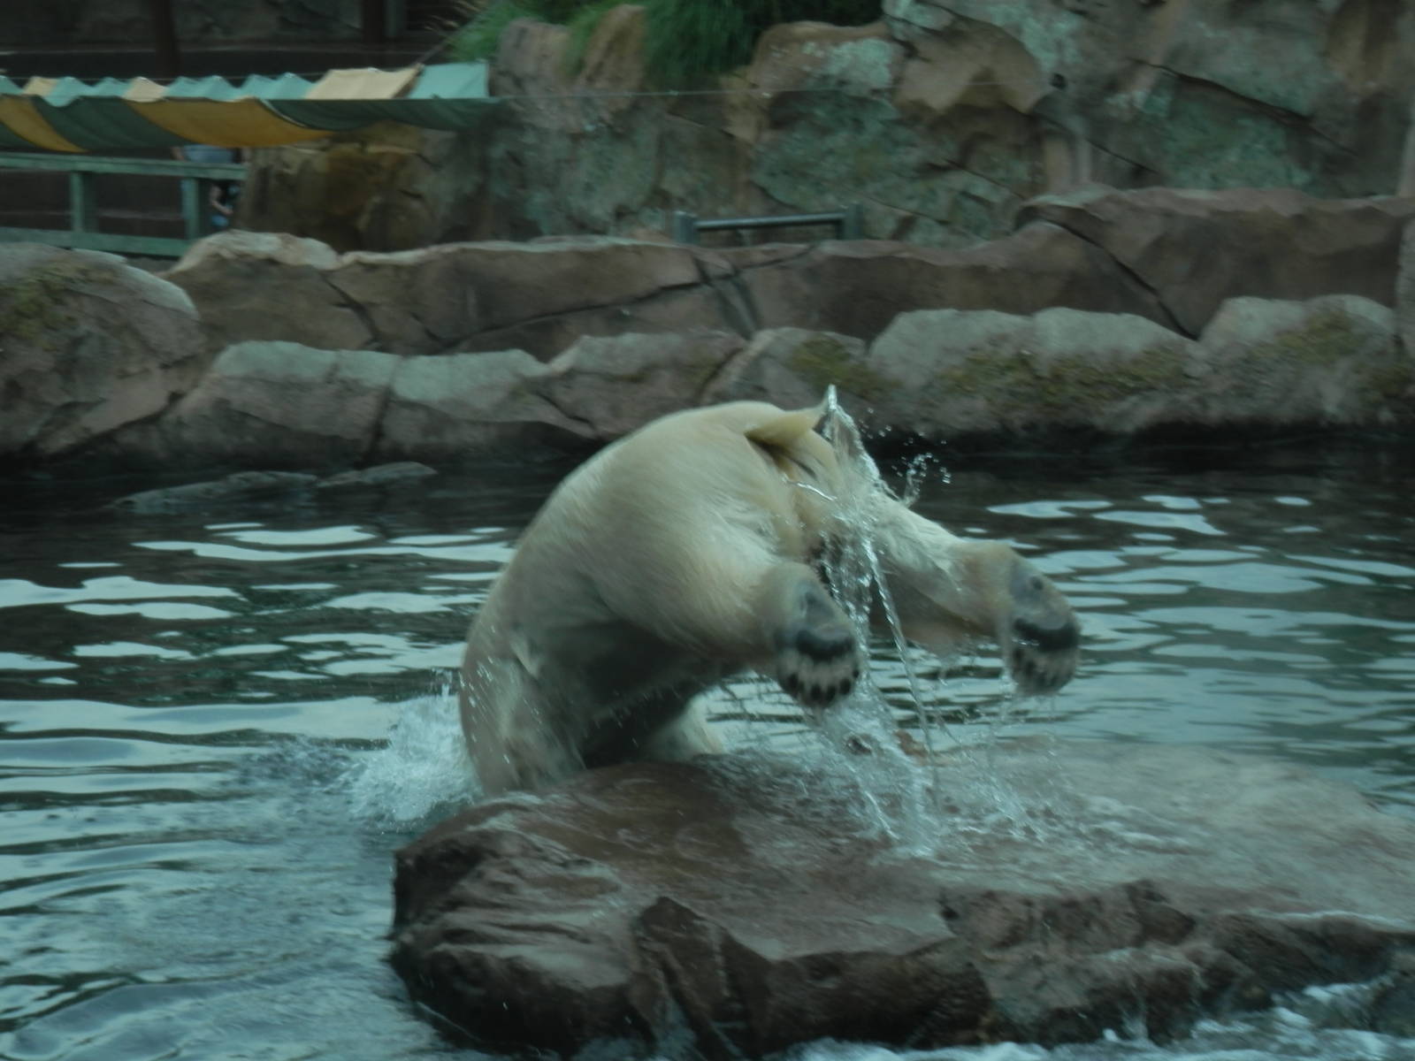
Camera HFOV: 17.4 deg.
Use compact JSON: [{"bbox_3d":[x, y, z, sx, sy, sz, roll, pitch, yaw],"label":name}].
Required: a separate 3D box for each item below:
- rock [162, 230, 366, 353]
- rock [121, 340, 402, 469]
[{"bbox_3d":[-2.594,-1.393,27.000,1.200,0.680,0.850,0,6,0],"label":"rock"},{"bbox_3d":[-2.395,-0.674,24.800,1.450,0.630,0.850,0,6,0],"label":"rock"}]

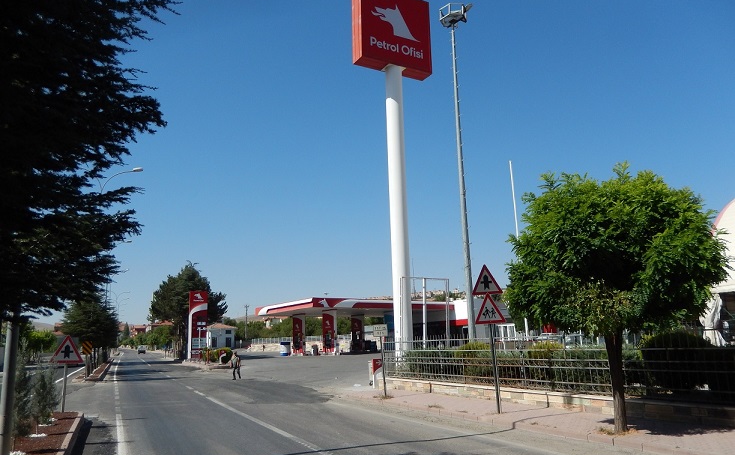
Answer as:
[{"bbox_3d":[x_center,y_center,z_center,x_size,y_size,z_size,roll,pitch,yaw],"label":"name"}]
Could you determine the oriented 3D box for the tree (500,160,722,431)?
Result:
[{"bbox_3d":[4.599,1.280,11.454,4.107,5.096,4.023,-1,-11,0],"label":"tree"}]

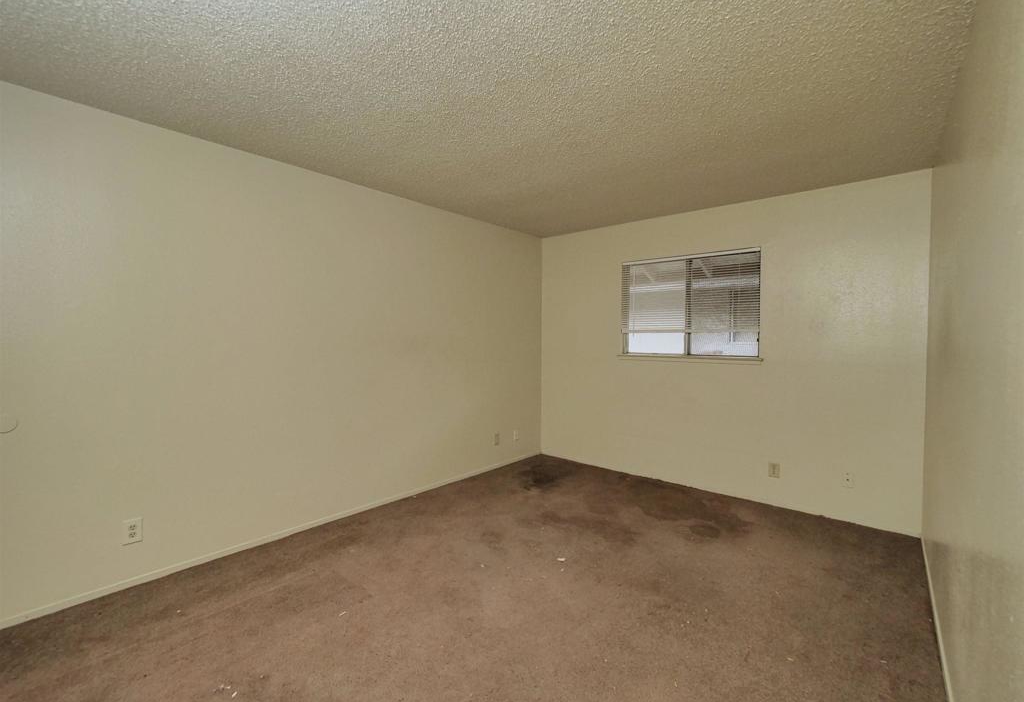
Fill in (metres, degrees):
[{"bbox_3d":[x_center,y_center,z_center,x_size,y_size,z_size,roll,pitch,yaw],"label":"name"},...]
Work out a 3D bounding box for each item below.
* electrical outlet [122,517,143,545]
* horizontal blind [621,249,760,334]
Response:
[{"bbox_3d":[-1.988,0.948,2.172,0.010,0.123,0.076,2,2,42],"label":"electrical outlet"},{"bbox_3d":[1.548,-0.500,3.713,1.175,0.700,0.040,2,2,40],"label":"horizontal blind"}]

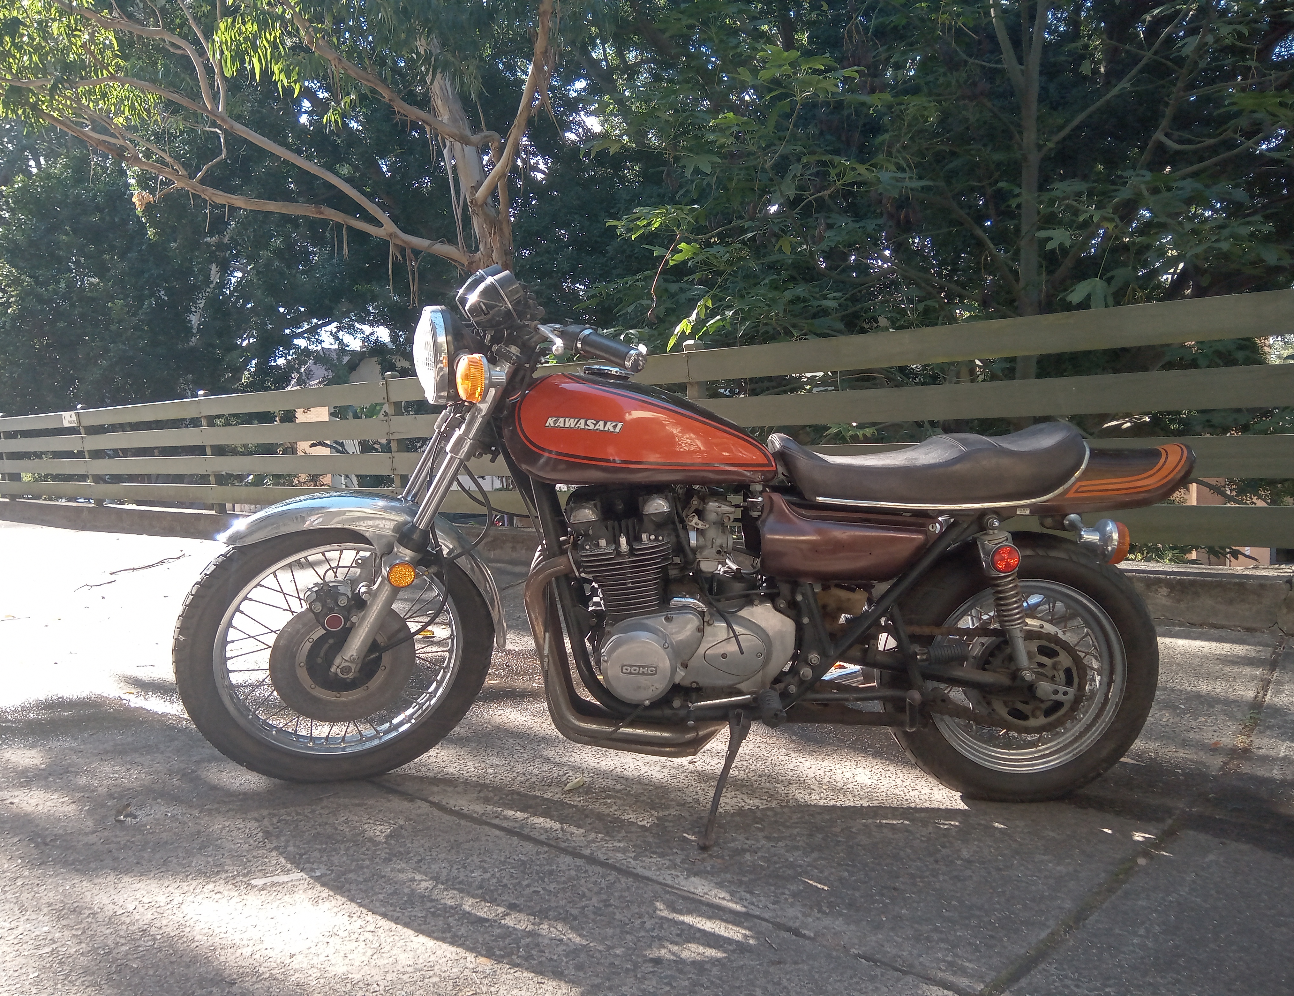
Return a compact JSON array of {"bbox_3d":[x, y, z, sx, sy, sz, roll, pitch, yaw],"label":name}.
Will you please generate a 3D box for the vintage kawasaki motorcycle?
[{"bbox_3d":[0.099,0.104,2.347,2.120,1.150,0.790,3,8,-2],"label":"vintage kawasaki motorcycle"}]

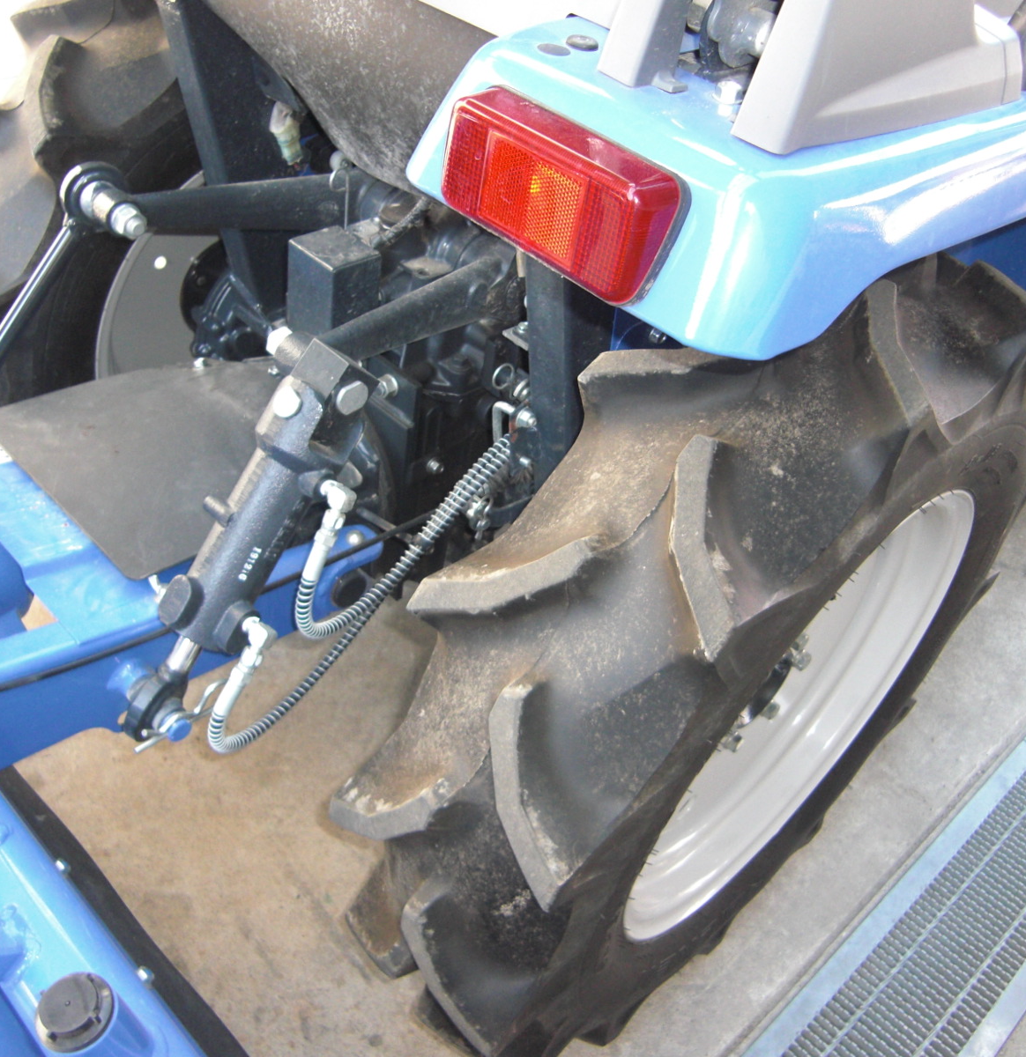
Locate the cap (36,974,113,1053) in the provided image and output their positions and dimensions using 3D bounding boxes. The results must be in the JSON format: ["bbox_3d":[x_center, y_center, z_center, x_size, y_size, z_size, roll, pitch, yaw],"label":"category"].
[{"bbox_3d":[-0.241,0.267,0.627,0.042,0.012,0.042,2,52,-2],"label":"cap"}]

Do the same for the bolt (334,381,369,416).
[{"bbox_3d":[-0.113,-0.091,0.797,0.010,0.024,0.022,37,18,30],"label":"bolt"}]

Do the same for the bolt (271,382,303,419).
[{"bbox_3d":[-0.158,-0.089,0.797,0.022,0.022,0.010,37,18,30],"label":"bolt"}]

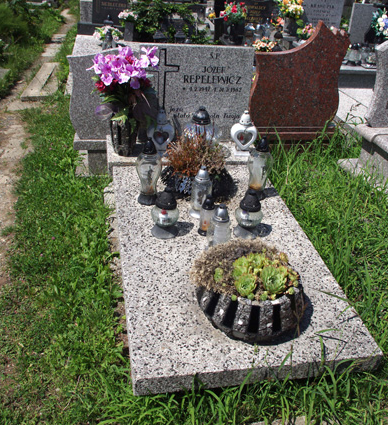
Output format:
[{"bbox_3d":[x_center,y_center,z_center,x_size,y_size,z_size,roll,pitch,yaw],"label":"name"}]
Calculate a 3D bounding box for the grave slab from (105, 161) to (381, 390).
[{"bbox_3d":[0.104,0.152,2.155,0.857,0.075,1.389,-2,34,-12],"label":"grave slab"}]

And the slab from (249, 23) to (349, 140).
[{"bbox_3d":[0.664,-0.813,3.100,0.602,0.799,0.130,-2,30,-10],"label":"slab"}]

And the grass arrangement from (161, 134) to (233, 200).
[{"bbox_3d":[0.011,-0.296,2.766,0.380,0.311,0.350,-2,33,-11],"label":"grass arrangement"}]

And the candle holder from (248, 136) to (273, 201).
[{"bbox_3d":[0.344,-0.233,2.474,0.126,0.332,0.126,-2,30,-10],"label":"candle holder"}]

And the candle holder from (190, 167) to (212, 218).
[{"bbox_3d":[0.034,-0.113,2.514,0.105,0.275,0.105,-2,33,-11],"label":"candle holder"}]

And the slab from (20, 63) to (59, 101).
[{"bbox_3d":[-1.506,-1.318,4.840,0.256,0.070,1.188,-1,32,-9],"label":"slab"}]

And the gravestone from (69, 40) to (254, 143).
[{"bbox_3d":[-0.196,-0.732,2.953,1.113,0.586,0.084,-2,30,-11],"label":"gravestone"}]

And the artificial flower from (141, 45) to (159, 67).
[{"bbox_3d":[-0.240,-0.838,2.582,0.100,0.105,0.060,-5,13,-16],"label":"artificial flower"}]

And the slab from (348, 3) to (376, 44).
[{"bbox_3d":[1.704,-1.810,4.698,0.280,0.425,0.070,-2,32,-11],"label":"slab"}]

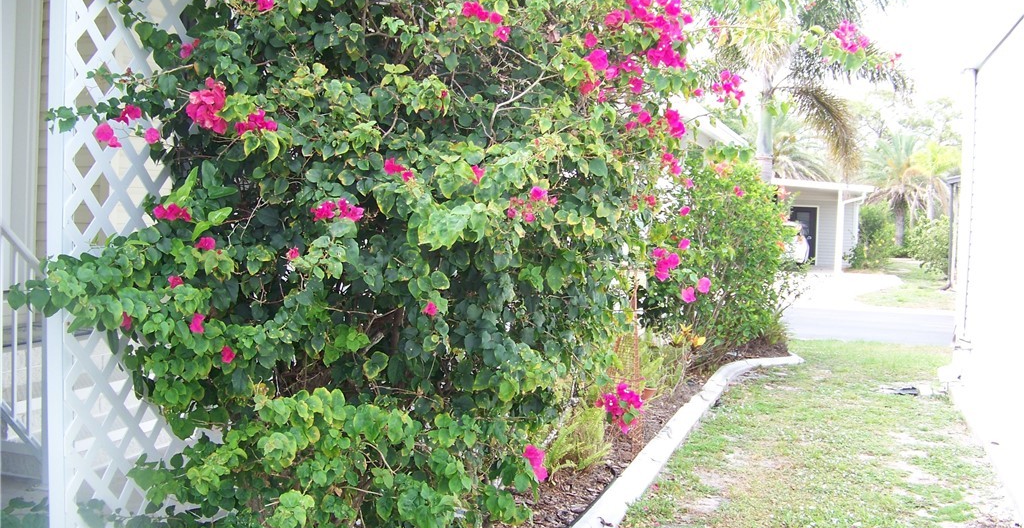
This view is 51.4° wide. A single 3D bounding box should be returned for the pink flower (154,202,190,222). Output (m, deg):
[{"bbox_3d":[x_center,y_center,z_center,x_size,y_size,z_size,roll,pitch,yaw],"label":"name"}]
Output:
[{"bbox_3d":[-0.943,-0.143,2.950,0.102,0.055,0.055,0,3,-18],"label":"pink flower"}]

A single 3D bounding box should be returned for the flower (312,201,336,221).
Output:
[{"bbox_3d":[-0.563,-0.161,3.200,0.070,0.060,0.048,1,3,-10],"label":"flower"}]

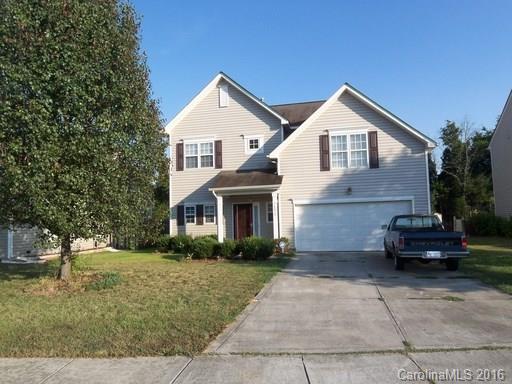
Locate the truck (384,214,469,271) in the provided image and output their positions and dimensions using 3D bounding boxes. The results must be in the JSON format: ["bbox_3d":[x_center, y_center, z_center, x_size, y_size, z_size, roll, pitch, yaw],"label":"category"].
[{"bbox_3d":[5.053,1.505,10.712,1.680,1.550,4.560,-2,-4,15],"label":"truck"}]

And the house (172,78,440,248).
[{"bbox_3d":[2.461,-1.412,20.583,12.518,8.922,11.263,-2,-4,12],"label":"house"}]

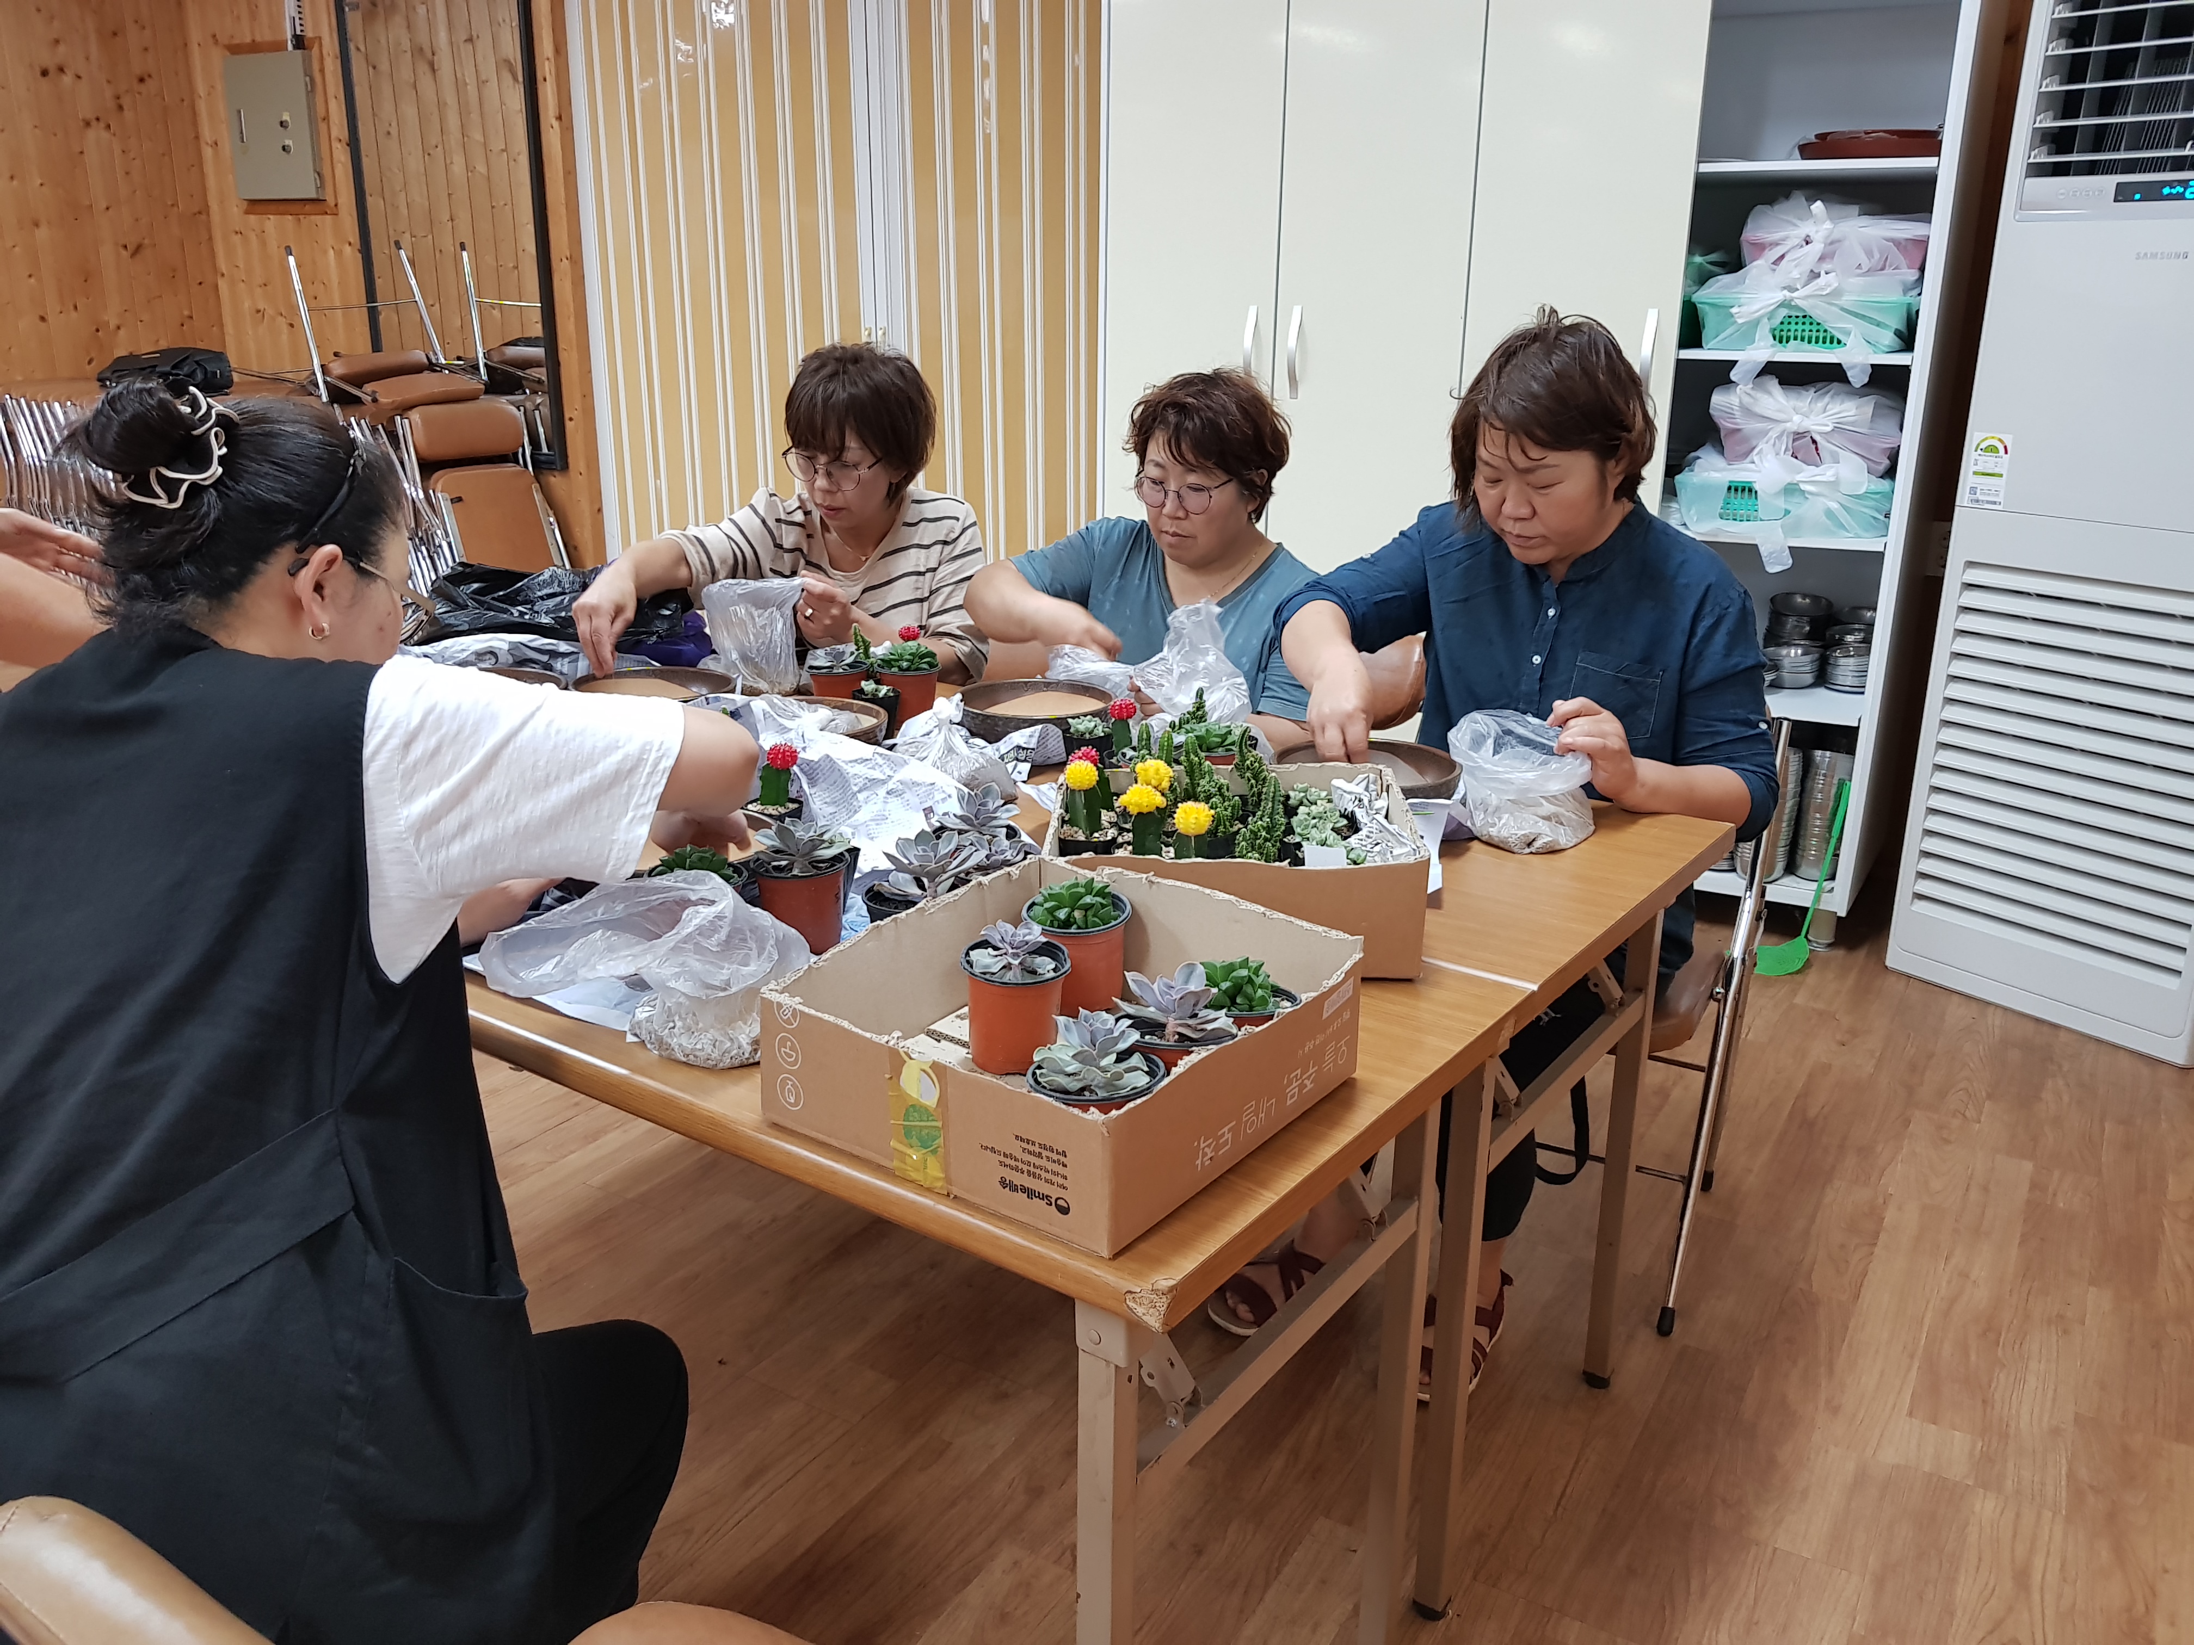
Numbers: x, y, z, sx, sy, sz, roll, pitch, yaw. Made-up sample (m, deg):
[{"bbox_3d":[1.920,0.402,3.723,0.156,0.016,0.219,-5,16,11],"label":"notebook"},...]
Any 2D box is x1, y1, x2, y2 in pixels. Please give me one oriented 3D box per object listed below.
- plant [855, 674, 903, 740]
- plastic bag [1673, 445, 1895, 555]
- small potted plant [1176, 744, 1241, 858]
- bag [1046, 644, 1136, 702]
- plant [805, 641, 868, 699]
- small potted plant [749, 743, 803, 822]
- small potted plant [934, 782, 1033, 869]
[{"bbox_3d":[-0.307,-0.161,2.304,0.067,0.095,0.067,0,17,0],"label":"plant"},{"bbox_3d":[1.426,-0.678,3.390,0.390,0.200,0.290,9,19,26],"label":"plastic bag"},{"bbox_3d":[0.112,0.000,1.616,0.065,0.155,0.065,0,17,0],"label":"small potted plant"},{"bbox_3d":[-0.009,-0.212,2.360,0.130,0.095,0.100,8,18,24],"label":"bag"},{"bbox_3d":[-0.361,-0.195,2.286,0.090,0.120,0.090,0,17,0],"label":"plant"},{"bbox_3d":[-0.334,-0.023,1.719,0.056,0.120,0.056,12,20,34],"label":"small potted plant"},{"bbox_3d":[-0.112,0.026,1.569,0.095,0.130,0.095,0,17,0],"label":"small potted plant"}]

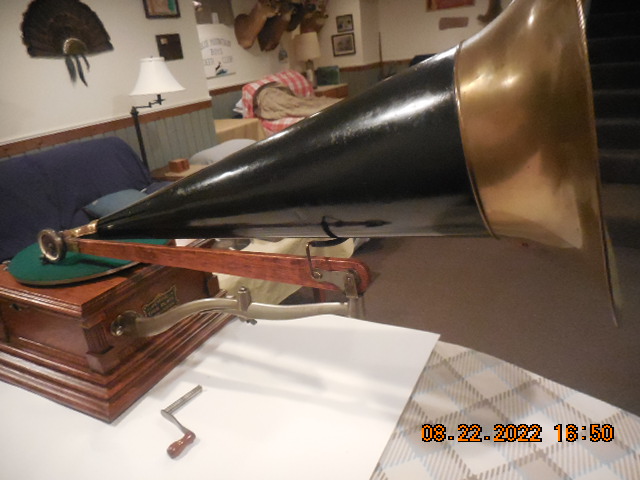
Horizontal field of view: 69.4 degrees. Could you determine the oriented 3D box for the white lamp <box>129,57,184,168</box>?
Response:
[{"bbox_3d":[-1.175,-0.650,3.468,0.528,1.351,0.399,-11,23,-12],"label":"white lamp"}]

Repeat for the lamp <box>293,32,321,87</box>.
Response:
[{"bbox_3d":[-0.156,-2.809,7.232,0.368,0.813,0.368,5,25,25],"label":"lamp"}]

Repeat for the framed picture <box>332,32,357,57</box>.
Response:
[{"bbox_3d":[0.371,-3.045,7.230,0.376,0.318,0.025,5,25,25],"label":"framed picture"}]

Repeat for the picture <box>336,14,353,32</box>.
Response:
[{"bbox_3d":[0.384,-3.319,7.096,0.269,0.228,0.025,5,25,25],"label":"picture"}]

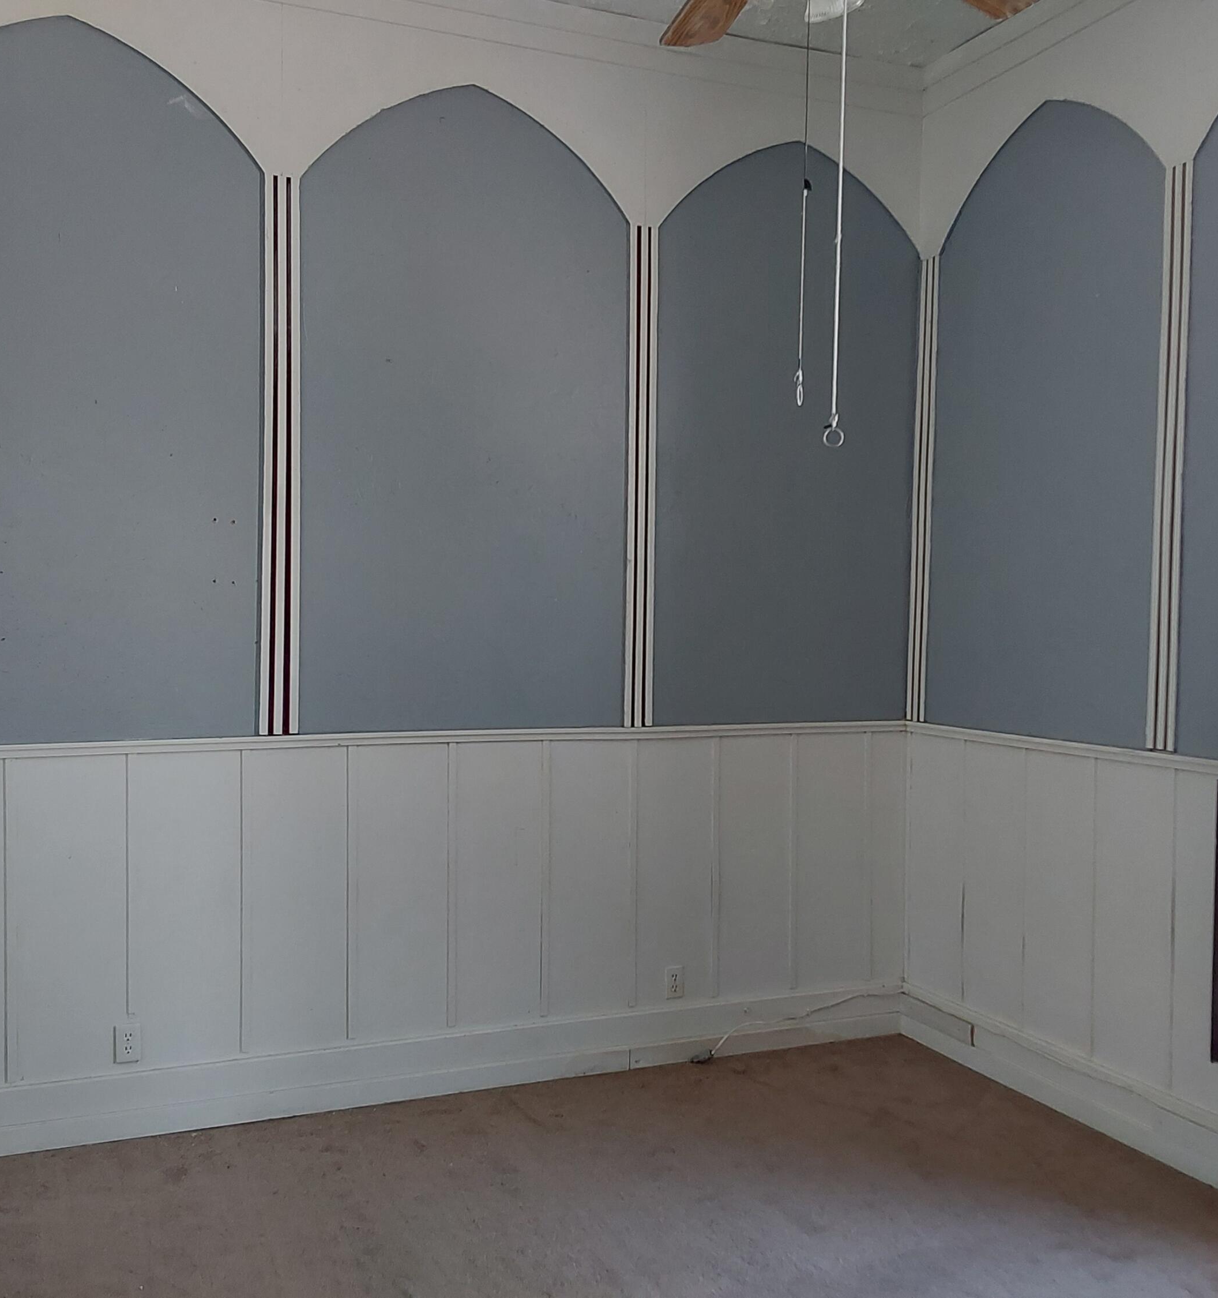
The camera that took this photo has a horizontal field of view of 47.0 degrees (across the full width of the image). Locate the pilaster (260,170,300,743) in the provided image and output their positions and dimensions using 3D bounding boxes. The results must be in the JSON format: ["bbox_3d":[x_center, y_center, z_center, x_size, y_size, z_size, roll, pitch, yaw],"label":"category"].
[{"bbox_3d":[-0.941,-0.543,4.012,0.102,1.591,0.028,0,2,-23],"label":"pilaster"}]

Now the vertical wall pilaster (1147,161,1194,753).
[{"bbox_3d":[1.523,-0.509,3.792,0.028,1.591,0.095,0,2,-23],"label":"vertical wall pilaster"}]

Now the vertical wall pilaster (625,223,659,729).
[{"bbox_3d":[0.104,-0.547,4.464,0.097,1.591,0.028,0,2,-23],"label":"vertical wall pilaster"}]

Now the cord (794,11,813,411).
[{"bbox_3d":[0.340,-0.758,2.420,0.025,0.682,0.030,0,2,-23],"label":"cord"}]

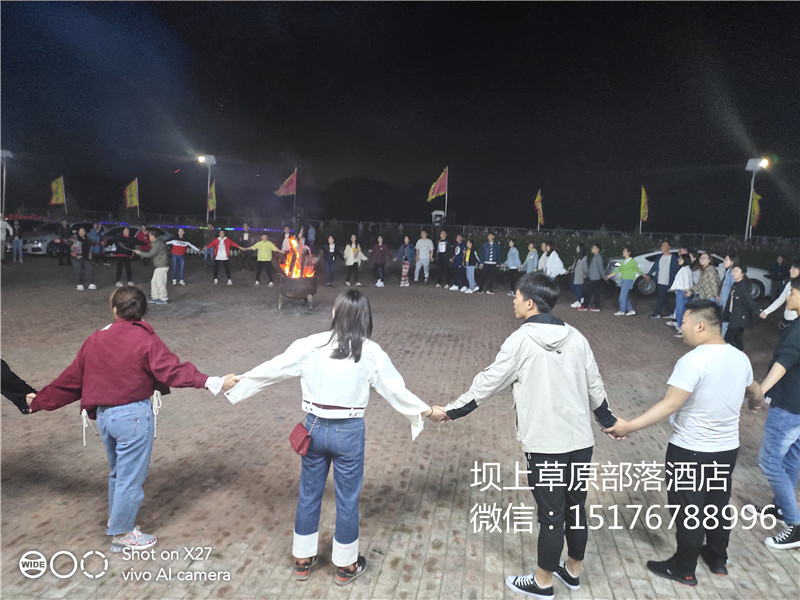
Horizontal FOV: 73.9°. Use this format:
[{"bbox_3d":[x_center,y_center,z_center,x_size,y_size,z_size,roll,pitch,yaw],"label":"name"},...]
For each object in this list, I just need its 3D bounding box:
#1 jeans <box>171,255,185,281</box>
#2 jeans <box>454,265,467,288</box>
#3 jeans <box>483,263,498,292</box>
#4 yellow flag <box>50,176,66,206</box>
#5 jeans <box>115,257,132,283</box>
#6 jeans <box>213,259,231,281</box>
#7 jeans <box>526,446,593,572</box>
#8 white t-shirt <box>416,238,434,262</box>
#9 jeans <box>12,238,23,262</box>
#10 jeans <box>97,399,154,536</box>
[{"bbox_3d":[-6.724,-1.027,16.099,0.420,0.870,0.280,-2,9,-25],"label":"jeans"},{"bbox_3d":[1.899,-0.810,16.667,0.380,0.840,0.360,9,11,41],"label":"jeans"},{"bbox_3d":[2.741,-0.682,16.100,0.460,0.900,0.300,3,8,14],"label":"jeans"},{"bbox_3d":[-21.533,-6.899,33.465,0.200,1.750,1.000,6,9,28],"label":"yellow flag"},{"bbox_3d":[-7.798,-0.844,15.017,0.480,0.820,0.280,-2,9,-28],"label":"jeans"},{"bbox_3d":[-5.700,-1.008,17.000,0.550,0.800,0.300,-2,9,-24],"label":"jeans"},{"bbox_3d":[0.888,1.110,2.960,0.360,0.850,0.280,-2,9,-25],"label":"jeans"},{"bbox_3d":[0.854,-1.655,17.790,0.580,0.780,0.300,2,8,0],"label":"white t-shirt"},{"bbox_3d":[-15.468,-2.067,21.494,0.410,0.870,0.270,-2,9,-27],"label":"jeans"},{"bbox_3d":[-1.657,0.990,3.208,0.340,0.850,0.320,5,9,20],"label":"jeans"}]

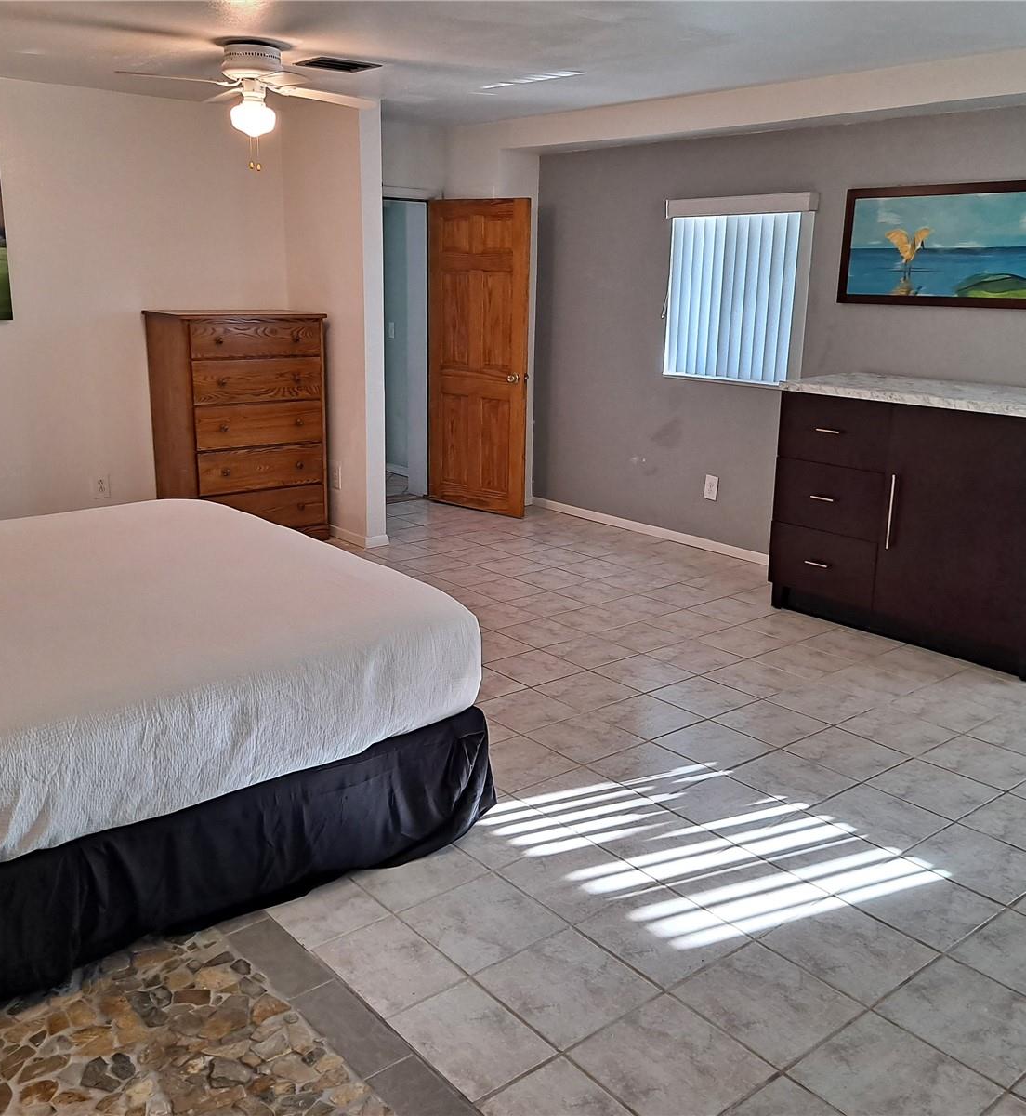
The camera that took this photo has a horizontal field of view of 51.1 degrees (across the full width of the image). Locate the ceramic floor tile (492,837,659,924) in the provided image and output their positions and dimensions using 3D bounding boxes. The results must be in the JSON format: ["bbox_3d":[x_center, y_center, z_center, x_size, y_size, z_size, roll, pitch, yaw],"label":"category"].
[{"bbox_3d":[0.169,0.851,2.845,0.305,0.010,0.305,-11,19,-39],"label":"ceramic floor tile"}]

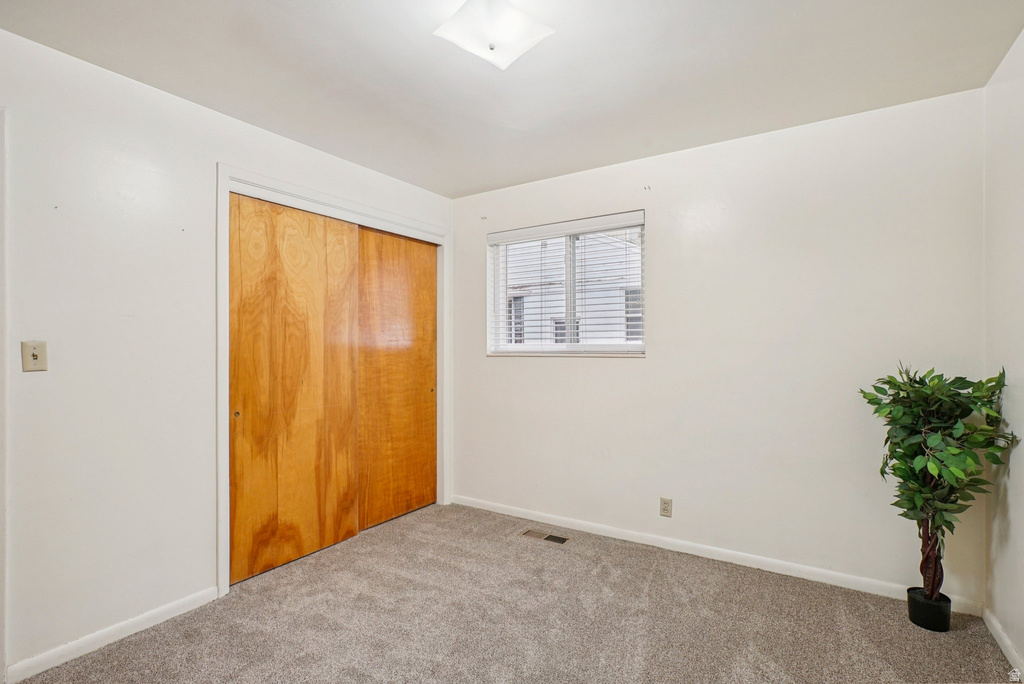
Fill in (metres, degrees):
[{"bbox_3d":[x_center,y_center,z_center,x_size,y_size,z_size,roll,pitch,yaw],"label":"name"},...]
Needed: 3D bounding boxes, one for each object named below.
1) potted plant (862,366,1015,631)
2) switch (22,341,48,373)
[{"bbox_3d":[1.875,0.690,2.042,0.480,1.160,0.450,0,0,32],"label":"potted plant"},{"bbox_3d":[-1.822,0.056,1.741,0.016,0.115,0.071,0,0,34],"label":"switch"}]

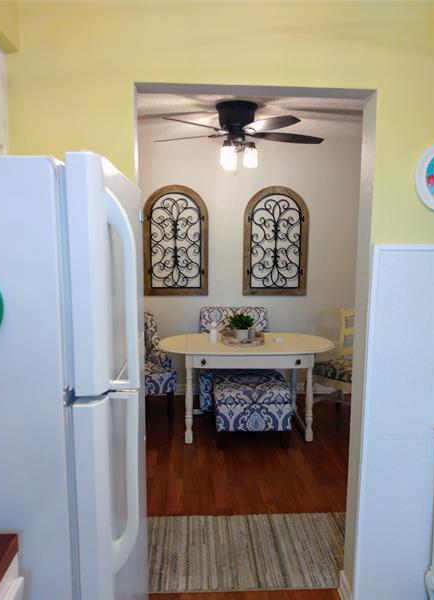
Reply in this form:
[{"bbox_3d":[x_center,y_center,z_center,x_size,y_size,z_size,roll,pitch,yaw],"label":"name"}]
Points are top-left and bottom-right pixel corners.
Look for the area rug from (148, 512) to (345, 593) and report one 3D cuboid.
[{"bbox_3d":[0.176,1.286,1.810,1.400,0.012,0.475,0,6,-2],"label":"area rug"}]

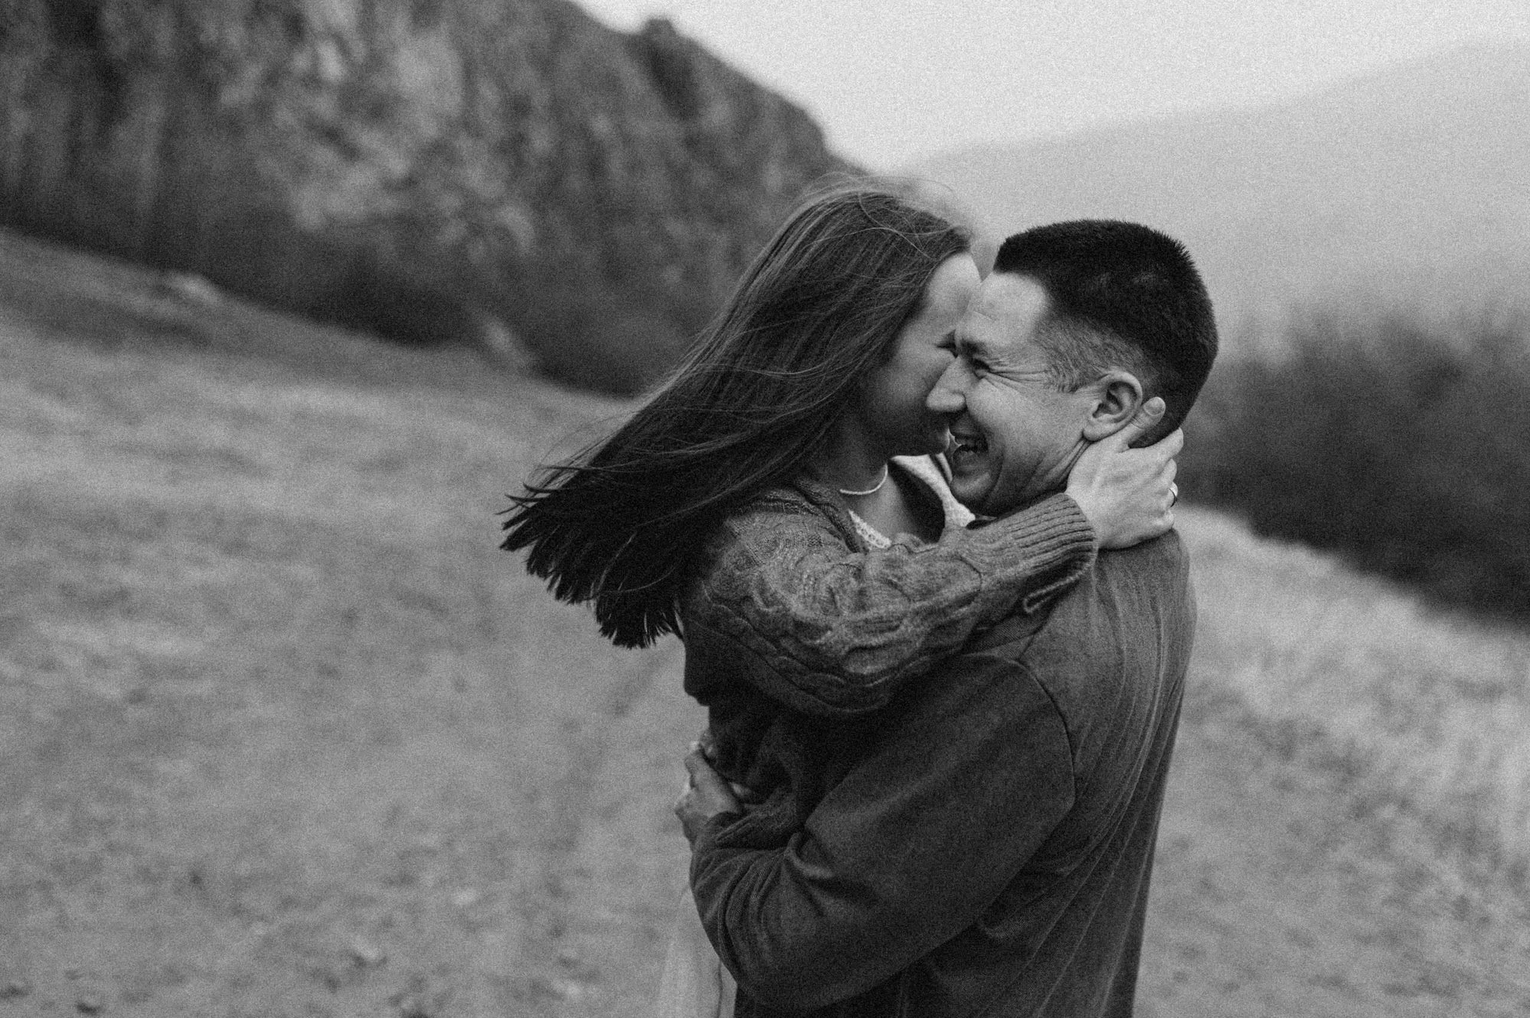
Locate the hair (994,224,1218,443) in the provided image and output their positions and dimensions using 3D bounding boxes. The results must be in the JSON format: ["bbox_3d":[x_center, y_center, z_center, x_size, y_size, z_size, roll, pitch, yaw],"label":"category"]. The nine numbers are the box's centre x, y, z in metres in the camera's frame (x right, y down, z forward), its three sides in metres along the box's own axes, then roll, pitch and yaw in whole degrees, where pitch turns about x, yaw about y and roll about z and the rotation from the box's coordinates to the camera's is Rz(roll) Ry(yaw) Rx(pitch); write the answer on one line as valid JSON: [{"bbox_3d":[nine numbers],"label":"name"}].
[{"bbox_3d":[0.278,-0.145,1.210,0.190,0.178,0.168,10,1,7],"label":"hair"}]

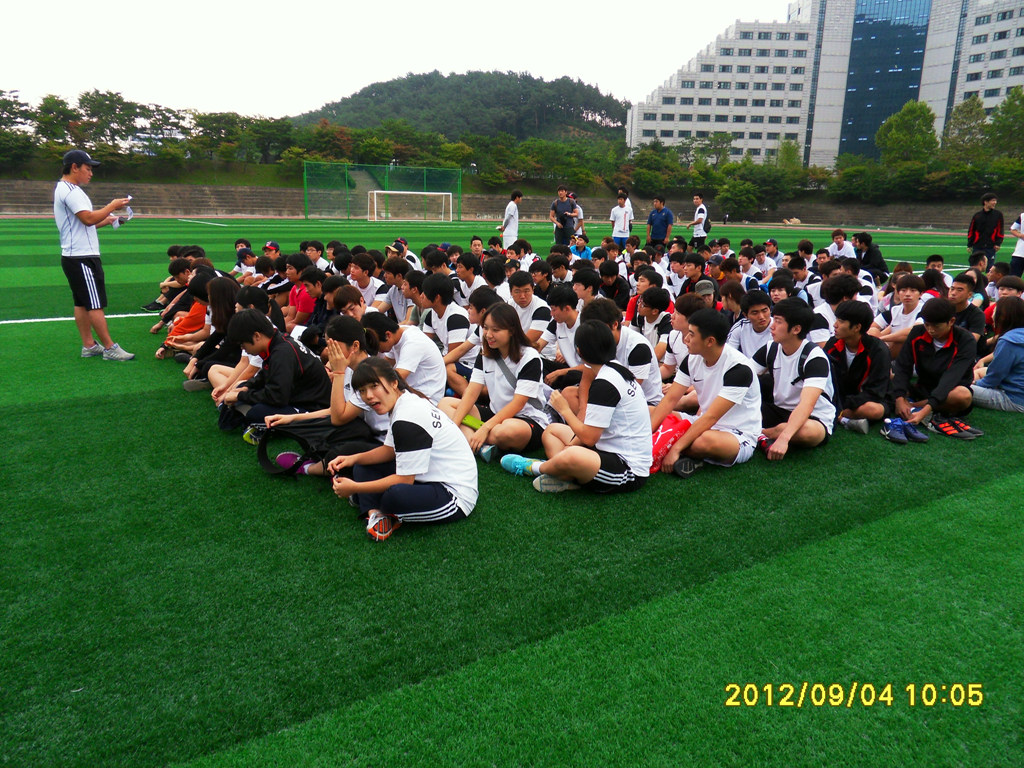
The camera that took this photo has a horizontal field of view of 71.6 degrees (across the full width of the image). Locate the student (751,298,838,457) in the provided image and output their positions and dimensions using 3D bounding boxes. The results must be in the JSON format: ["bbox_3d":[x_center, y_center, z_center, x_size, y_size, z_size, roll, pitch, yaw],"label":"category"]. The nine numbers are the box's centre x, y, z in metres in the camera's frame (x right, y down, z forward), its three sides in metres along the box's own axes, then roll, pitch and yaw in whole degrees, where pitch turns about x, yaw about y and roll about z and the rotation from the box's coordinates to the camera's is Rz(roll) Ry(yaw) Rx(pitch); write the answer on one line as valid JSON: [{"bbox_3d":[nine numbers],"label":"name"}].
[{"bbox_3d":[1.712,-0.104,4.553,0.700,0.900,0.650,-10,18,-39],"label":"student"}]

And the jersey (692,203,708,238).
[{"bbox_3d":[4.056,-3.520,15.302,0.300,0.700,0.480,2,14,5],"label":"jersey"}]

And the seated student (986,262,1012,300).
[{"bbox_3d":[5.462,-0.970,8.156,0.680,0.830,0.560,2,14,5],"label":"seated student"}]

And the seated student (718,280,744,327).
[{"bbox_3d":[1.636,-0.396,5.629,0.660,0.840,0.550,-4,15,-21],"label":"seated student"}]

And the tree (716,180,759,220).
[{"bbox_3d":[28.267,-23.128,89.000,5.300,5.300,5.300,1,14,0],"label":"tree"}]

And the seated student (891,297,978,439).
[{"bbox_3d":[2.743,-0.140,4.632,0.580,0.810,0.680,12,18,38],"label":"seated student"}]

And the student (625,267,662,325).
[{"bbox_3d":[1.150,-0.589,6.343,0.660,0.854,0.580,-7,16,-28],"label":"student"}]

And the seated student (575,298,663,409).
[{"bbox_3d":[0.613,-0.142,4.456,0.680,0.820,0.560,1,14,-2],"label":"seated student"}]

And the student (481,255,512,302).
[{"bbox_3d":[-0.217,-0.750,6.768,0.660,0.860,0.560,6,15,20],"label":"student"}]

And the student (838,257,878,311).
[{"bbox_3d":[3.568,-0.938,7.802,0.660,0.897,0.580,2,14,6],"label":"student"}]

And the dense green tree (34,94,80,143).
[{"bbox_3d":[-53.132,-30.687,83.000,5.500,6.400,5.500,1,14,0],"label":"dense green tree"}]

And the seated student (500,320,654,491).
[{"bbox_3d":[0.319,0.054,3.743,0.780,0.840,0.620,6,15,19],"label":"seated student"}]

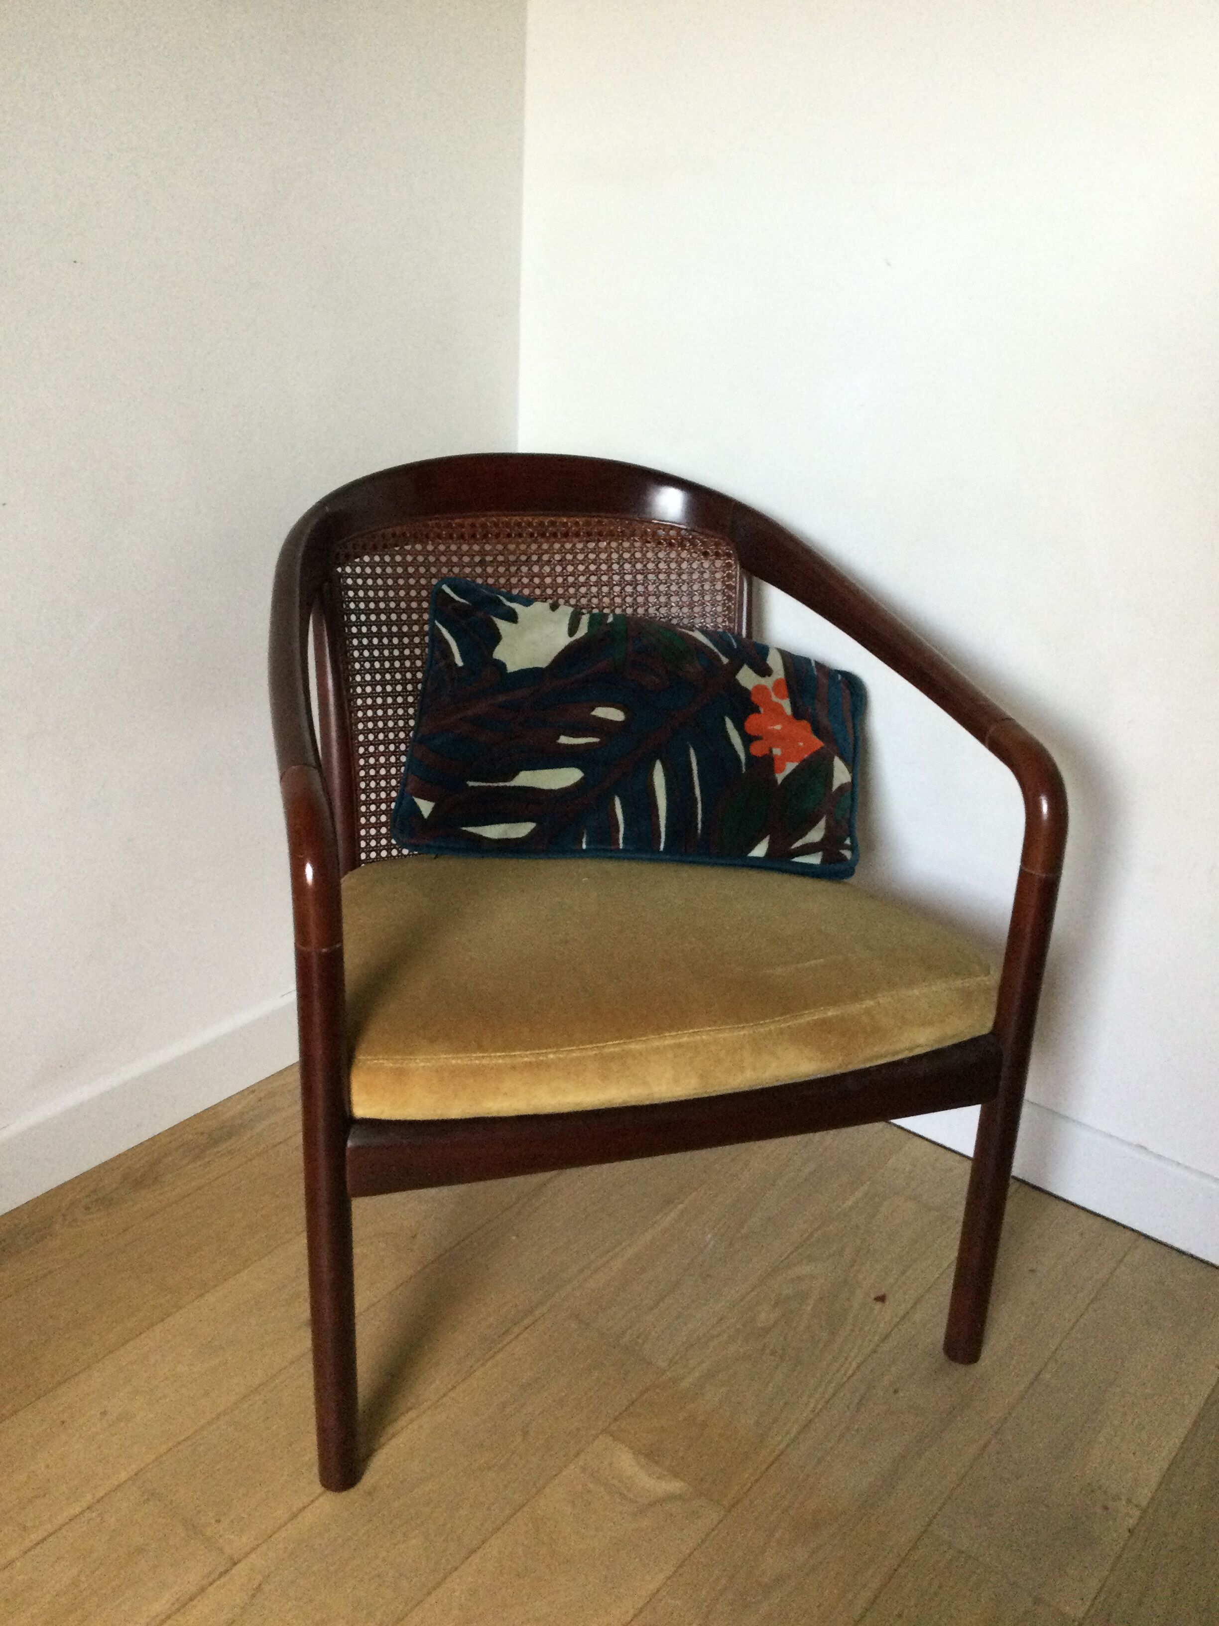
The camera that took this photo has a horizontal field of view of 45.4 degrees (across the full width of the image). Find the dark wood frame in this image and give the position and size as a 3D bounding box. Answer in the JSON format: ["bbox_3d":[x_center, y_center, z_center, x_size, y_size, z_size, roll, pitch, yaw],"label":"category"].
[{"bbox_3d":[-0.019,0.079,1.466,0.641,0.767,0.667,-4,23,-17],"label":"dark wood frame"}]

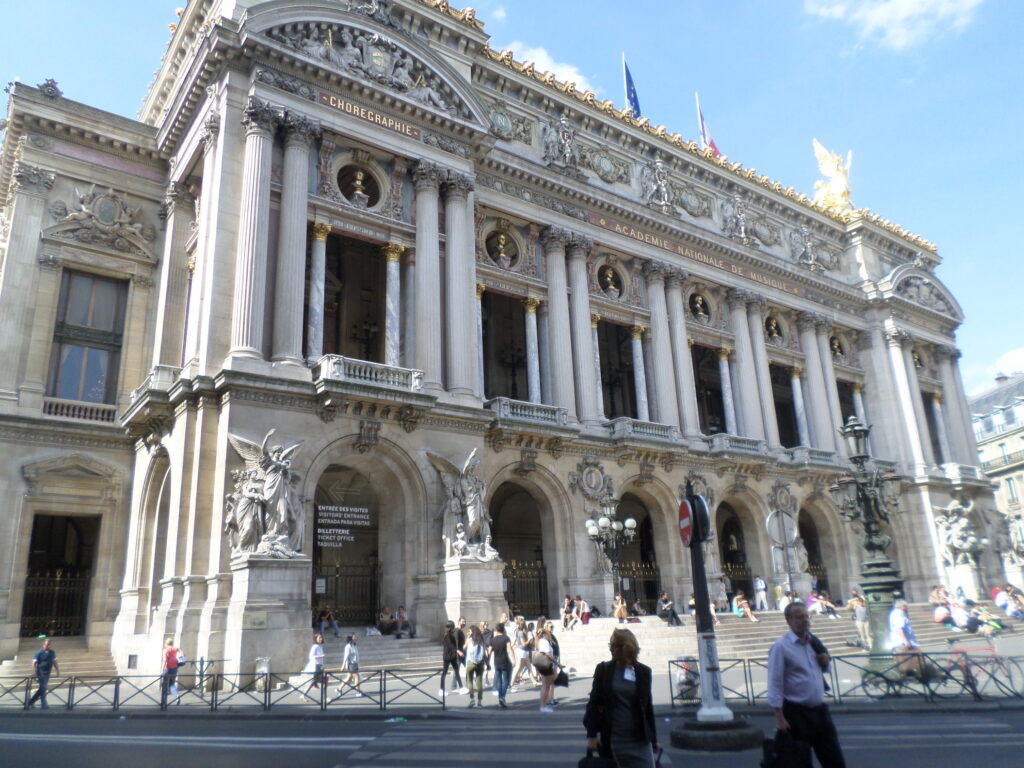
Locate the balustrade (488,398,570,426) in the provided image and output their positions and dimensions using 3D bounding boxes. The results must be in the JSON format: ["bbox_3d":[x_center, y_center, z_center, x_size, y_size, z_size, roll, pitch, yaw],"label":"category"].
[{"bbox_3d":[0.810,1.373,33.658,4.000,0.860,1.050,10,-20,-36],"label":"balustrade"}]

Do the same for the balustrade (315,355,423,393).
[{"bbox_3d":[-5.236,-0.154,27.511,3.950,0.980,1.200,10,-21,-35],"label":"balustrade"}]

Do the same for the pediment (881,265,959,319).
[{"bbox_3d":[33.361,-7.406,60.519,10.900,3.600,1.600,10,-20,-36],"label":"pediment"}]

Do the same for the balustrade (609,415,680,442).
[{"bbox_3d":[7.220,2.717,40.471,4.240,0.980,1.458,10,-21,-35],"label":"balustrade"}]

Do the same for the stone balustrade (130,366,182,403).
[{"bbox_3d":[-13.398,0.330,27.907,0.950,0.980,3.700,10,-21,-35],"label":"stone balustrade"}]

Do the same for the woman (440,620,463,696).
[{"bbox_3d":[-1.426,6.594,17.890,0.650,1.680,0.500,5,-18,-21],"label":"woman"}]

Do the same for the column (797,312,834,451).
[{"bbox_3d":[20.984,0.052,50.836,1.250,10.450,1.250,10,-21,-35],"label":"column"}]

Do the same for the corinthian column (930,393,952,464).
[{"bbox_3d":[32.854,3.339,56.423,0.720,6.127,0.720,10,-20,-34],"label":"corinthian column"}]

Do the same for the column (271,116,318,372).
[{"bbox_3d":[-8.242,-5.385,27.920,1.270,10.400,1.270,10,-20,-36],"label":"column"}]

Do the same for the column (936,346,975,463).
[{"bbox_3d":[35.740,2.146,59.763,1.270,10.400,1.270,10,-20,-36],"label":"column"}]

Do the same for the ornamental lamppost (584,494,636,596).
[{"bbox_3d":[3.924,6.456,28.126,1.900,4.520,1.900,-2,-17,-1],"label":"ornamental lamppost"}]

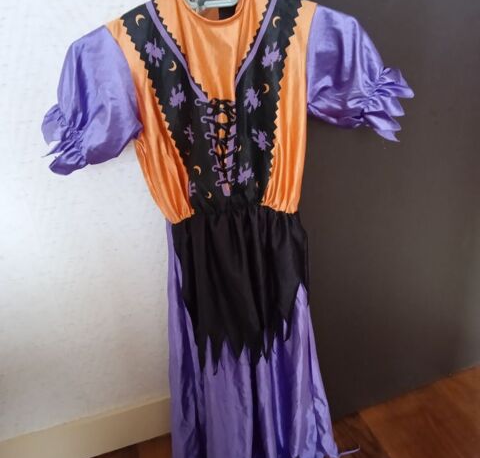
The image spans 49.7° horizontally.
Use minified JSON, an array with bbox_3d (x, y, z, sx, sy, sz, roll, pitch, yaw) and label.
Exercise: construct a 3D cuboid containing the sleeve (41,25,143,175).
[{"bbox_3d":[-0.194,-0.160,0.658,0.137,0.183,0.085,-11,29,-13],"label":"sleeve"}]

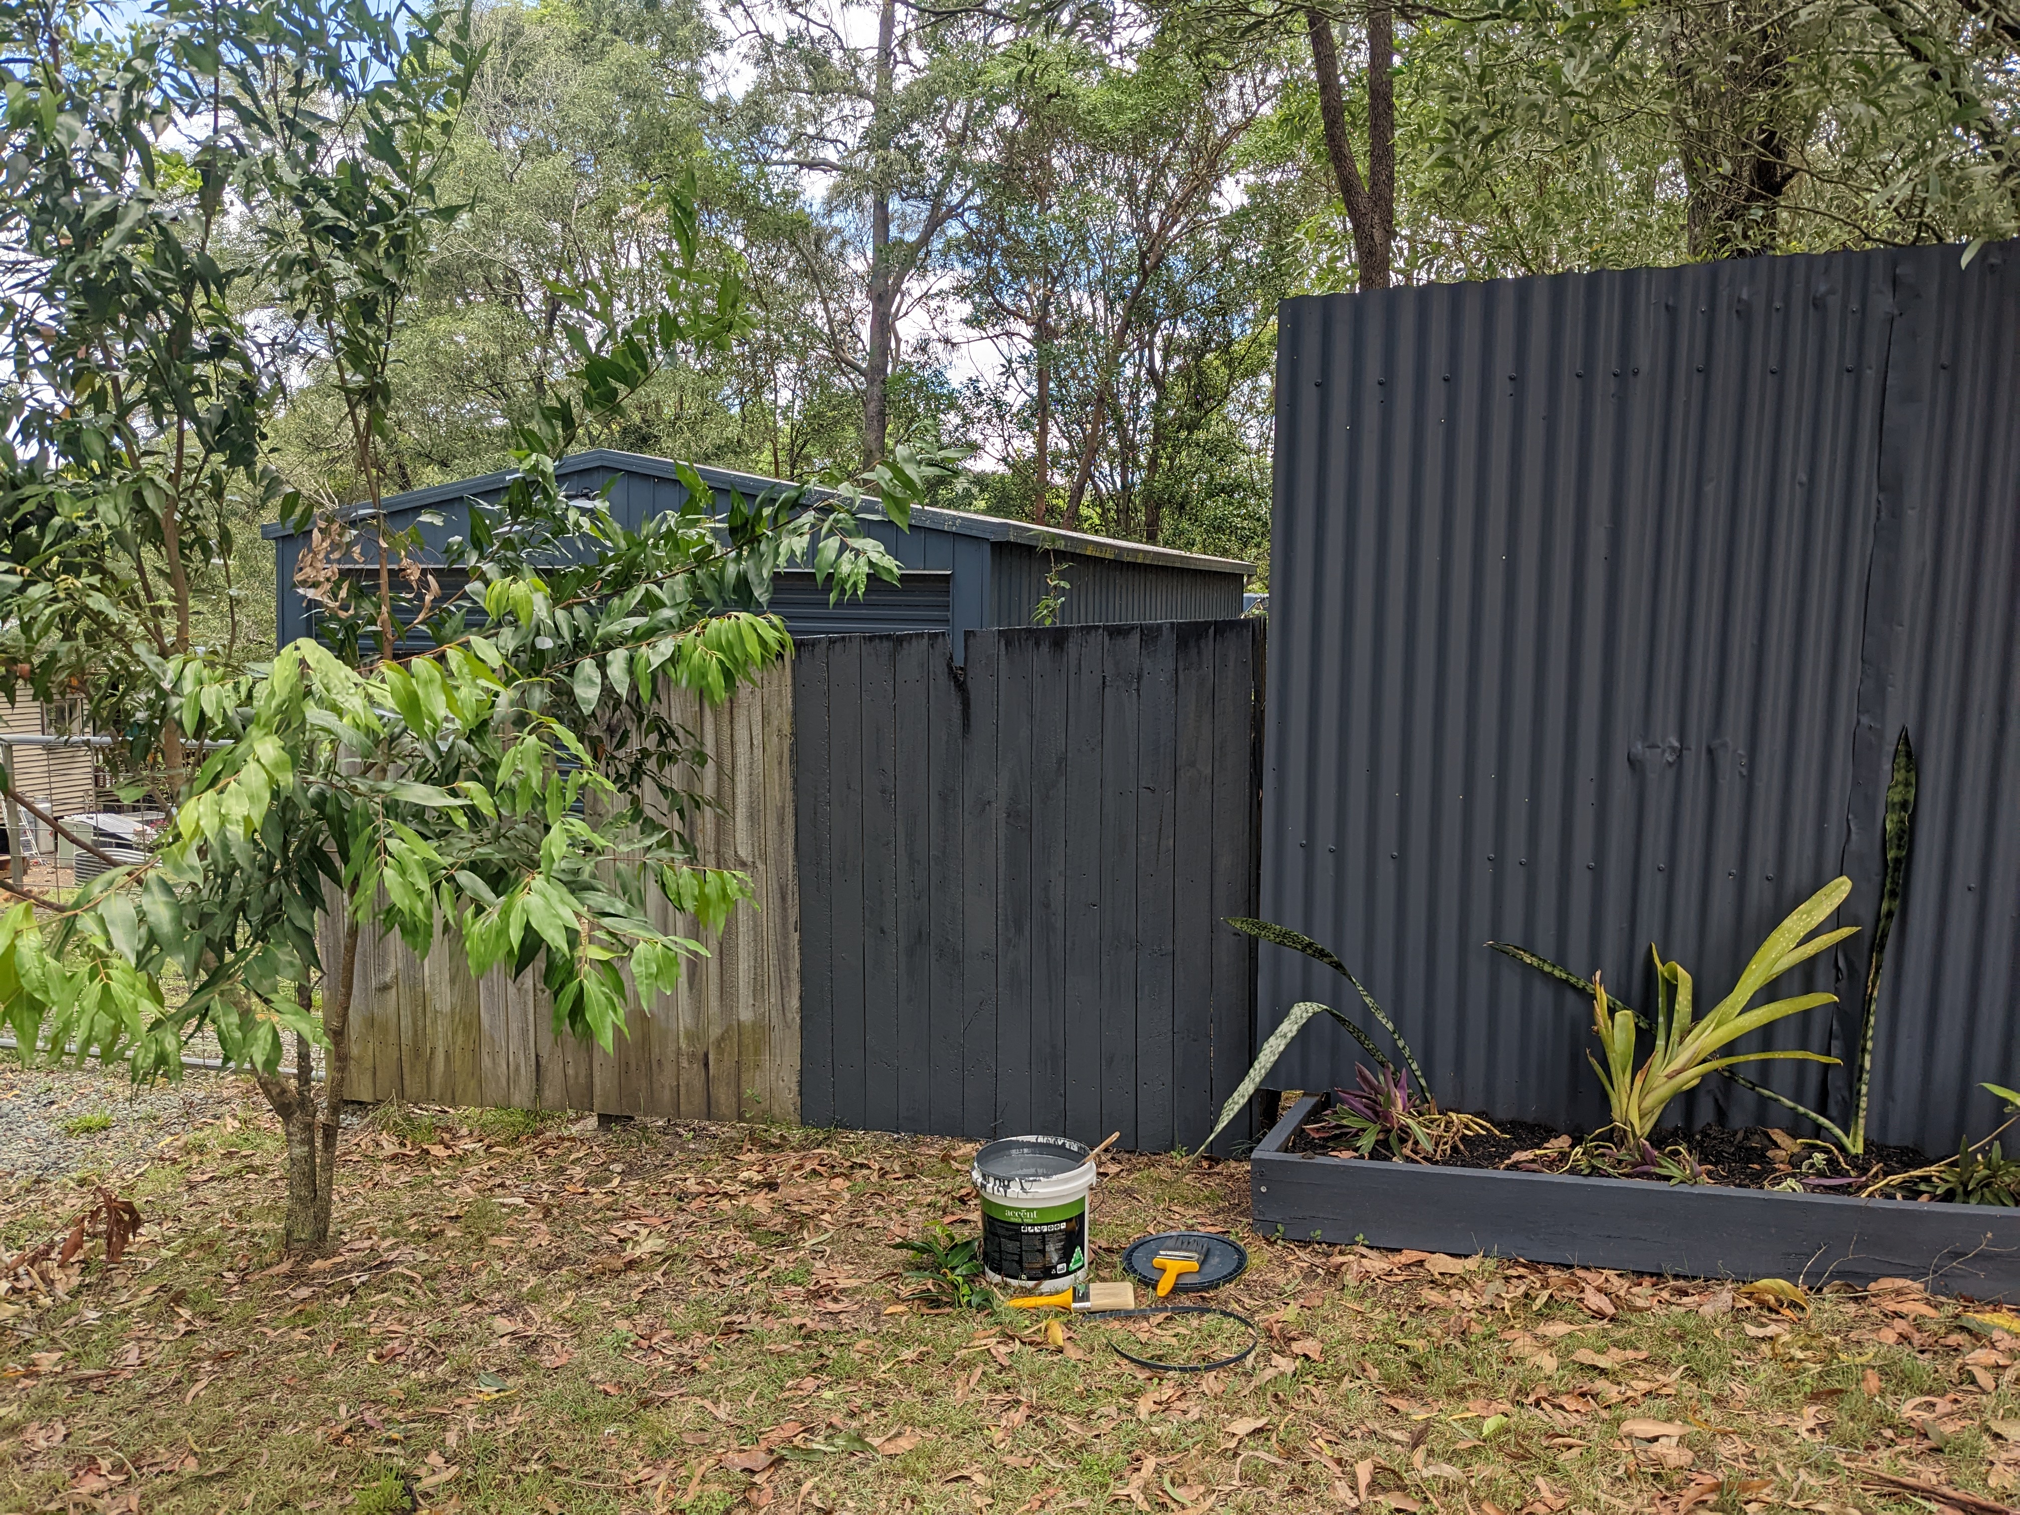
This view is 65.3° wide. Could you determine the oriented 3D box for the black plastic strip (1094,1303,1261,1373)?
[{"bbox_3d":[0.320,1.135,3.088,0.308,0.014,0.238,-4,7,0],"label":"black plastic strip"}]

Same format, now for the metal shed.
[{"bbox_3d":[-1.397,-0.930,14.785,5.860,3.073,8.500,3,6,19],"label":"metal shed"}]

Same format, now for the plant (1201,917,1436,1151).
[{"bbox_3d":[0.721,0.650,3.700,0.500,0.500,0.260,3,6,19],"label":"plant"}]

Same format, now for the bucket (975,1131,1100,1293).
[{"bbox_3d":[0.057,0.995,3.414,0.267,0.262,0.267,-1,6,3],"label":"bucket"}]

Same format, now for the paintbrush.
[{"bbox_3d":[0.126,1.119,3.282,0.264,0.024,0.080,-4,7,1],"label":"paintbrush"}]

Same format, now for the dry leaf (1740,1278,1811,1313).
[{"bbox_3d":[1.481,1.042,3.052,0.132,0.046,0.055,1,7,20],"label":"dry leaf"}]

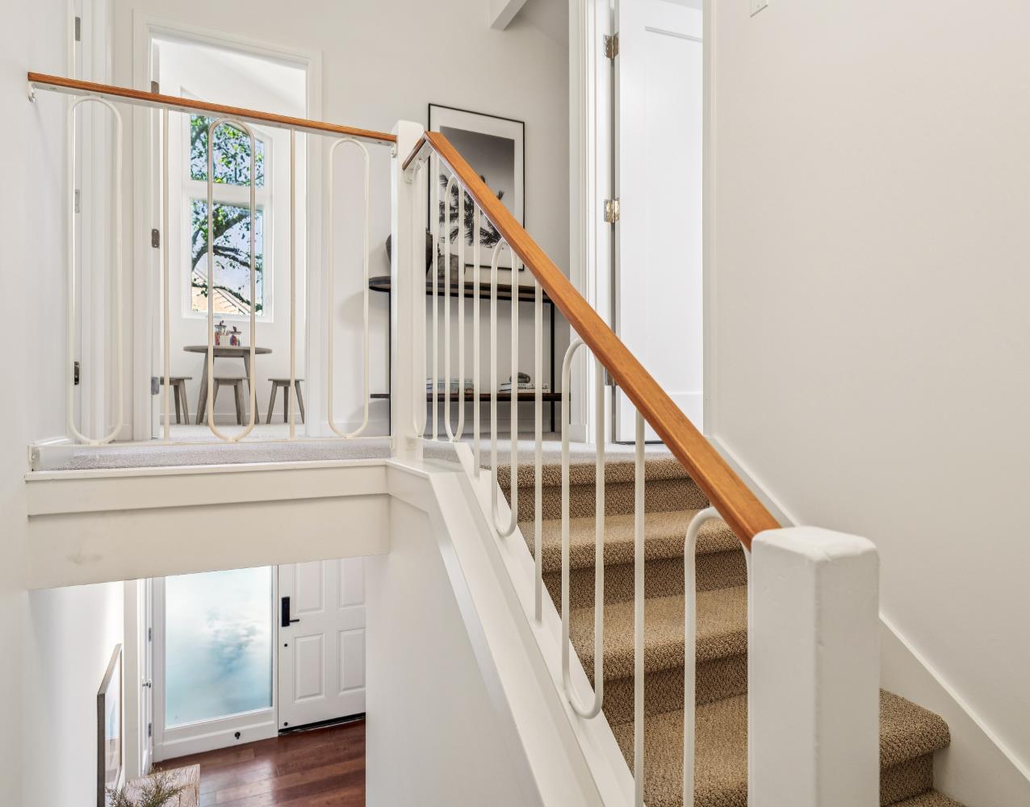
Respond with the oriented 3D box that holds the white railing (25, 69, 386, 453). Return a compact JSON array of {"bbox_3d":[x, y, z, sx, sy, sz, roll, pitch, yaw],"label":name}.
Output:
[{"bbox_3d":[-0.885,-0.395,1.990,1.020,1.030,0.065,0,0,-25],"label":"white railing"}]

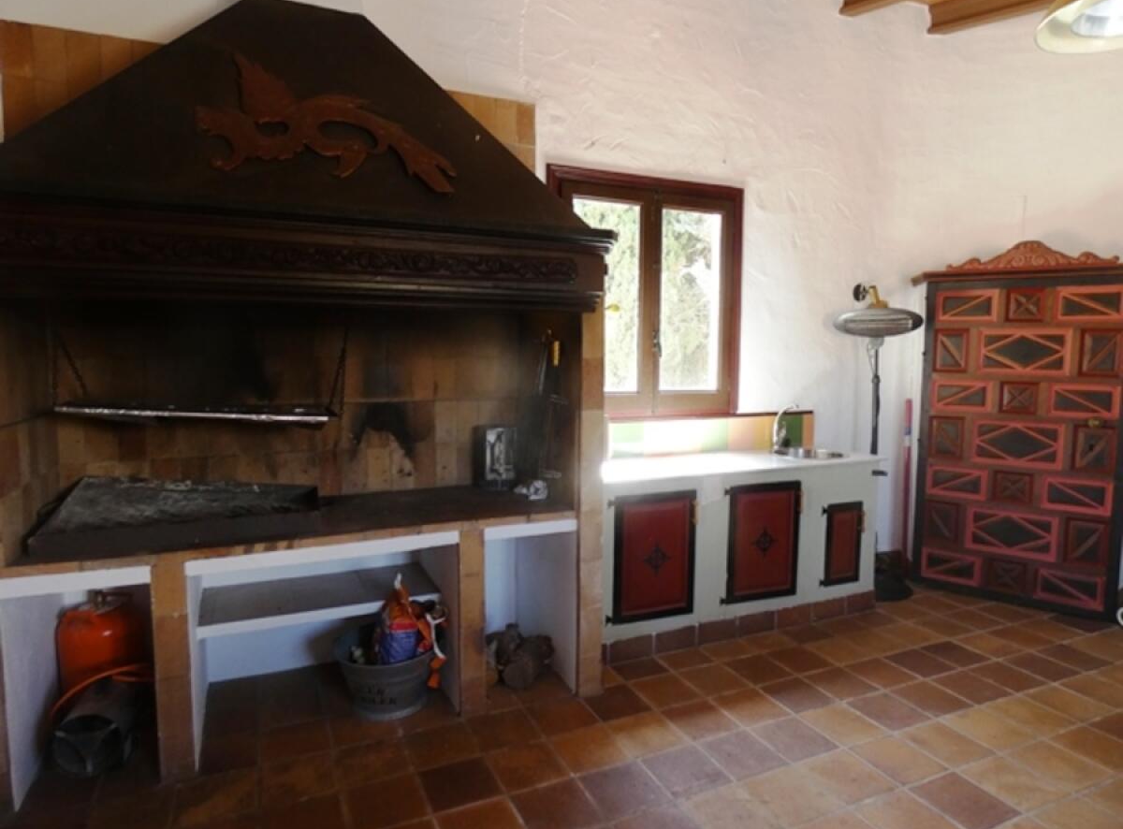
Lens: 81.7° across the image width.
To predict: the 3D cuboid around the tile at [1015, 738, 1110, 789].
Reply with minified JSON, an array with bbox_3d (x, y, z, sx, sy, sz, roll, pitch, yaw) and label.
[{"bbox_3d":[1.787,1.256,2.325,0.243,0.015,0.243,-2,5,-23],"label":"tile"}]

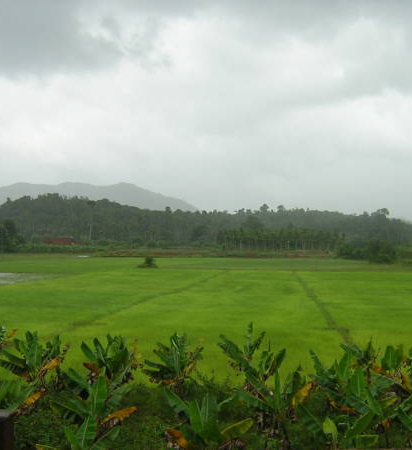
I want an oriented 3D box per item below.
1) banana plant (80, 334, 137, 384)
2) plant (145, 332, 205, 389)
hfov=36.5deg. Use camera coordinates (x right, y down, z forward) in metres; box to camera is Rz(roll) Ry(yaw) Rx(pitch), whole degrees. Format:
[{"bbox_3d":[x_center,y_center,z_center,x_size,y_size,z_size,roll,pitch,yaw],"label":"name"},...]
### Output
[{"bbox_3d":[-2.609,3.667,16.700,1.500,1.470,1.500,0,-1,0],"label":"banana plant"},{"bbox_3d":[-0.913,3.746,17.000,1.630,1.630,1.600,0,-1,0],"label":"plant"}]

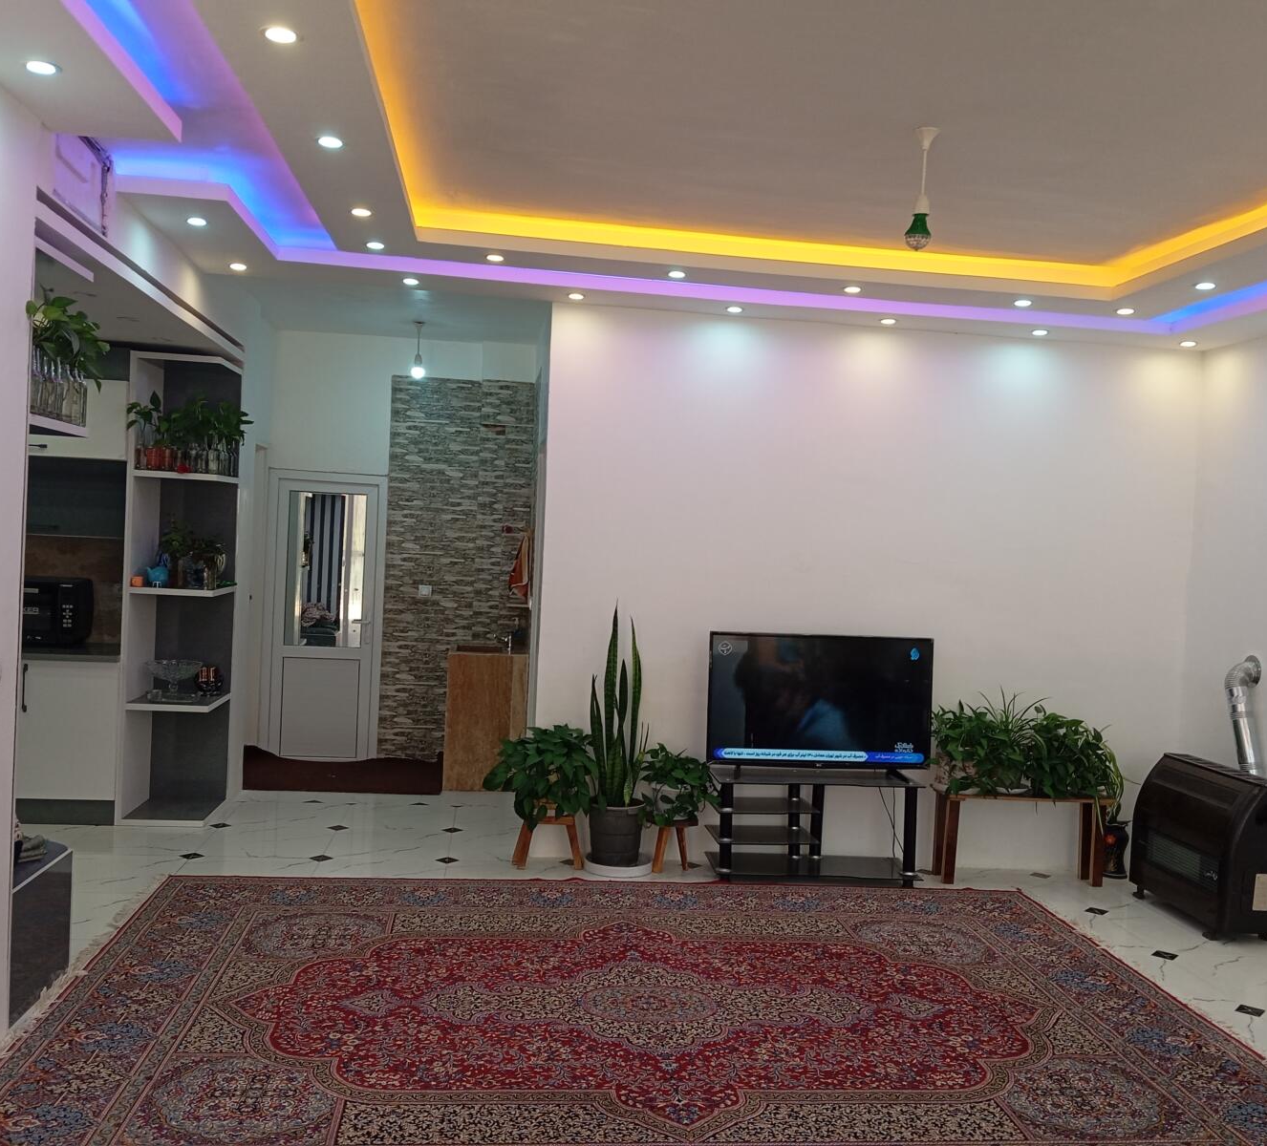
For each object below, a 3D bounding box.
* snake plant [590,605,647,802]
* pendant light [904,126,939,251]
[{"bbox_3d":[-0.076,0.685,6.014,0.270,1.070,0.270,3,2,-7],"label":"snake plant"},{"bbox_3d":[0.910,-1.211,3.894,0.087,0.387,0.087,3,2,-7],"label":"pendant light"}]

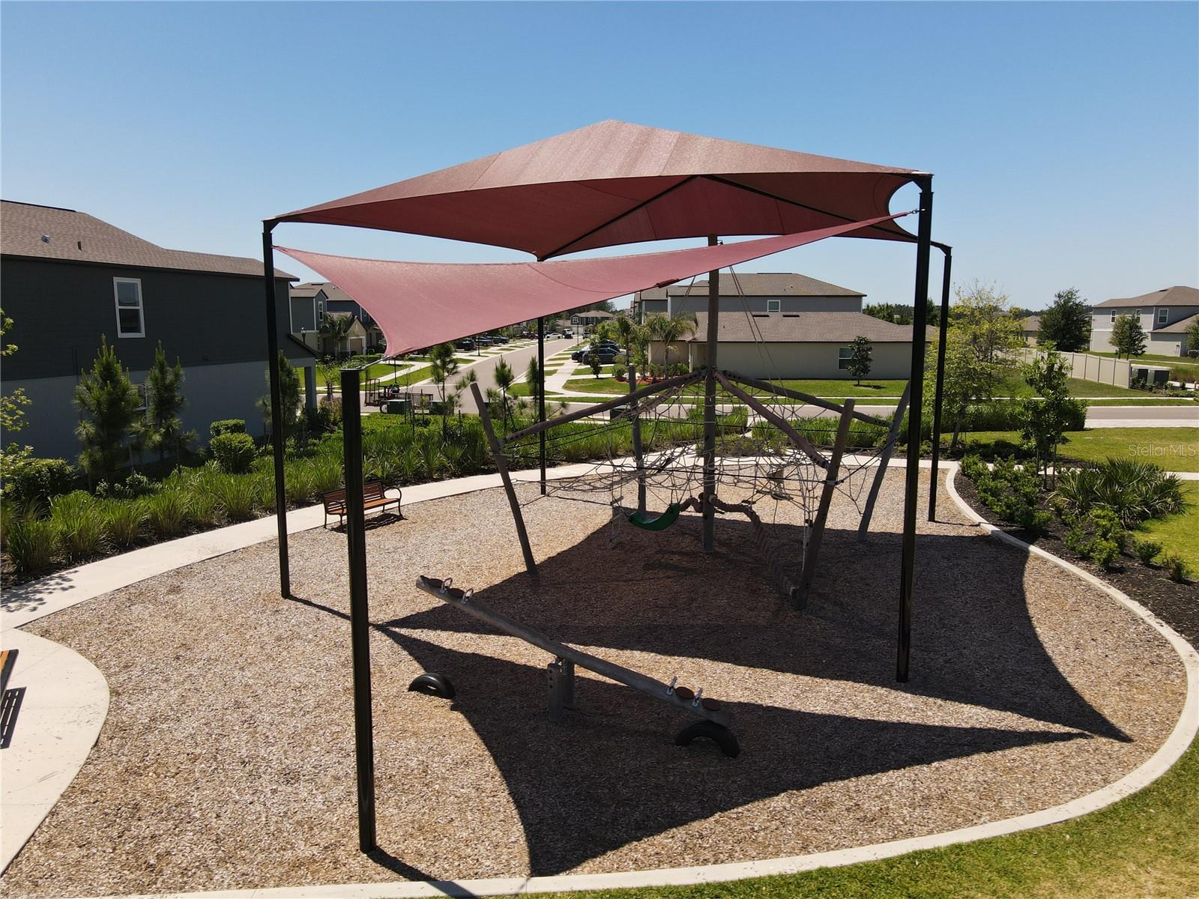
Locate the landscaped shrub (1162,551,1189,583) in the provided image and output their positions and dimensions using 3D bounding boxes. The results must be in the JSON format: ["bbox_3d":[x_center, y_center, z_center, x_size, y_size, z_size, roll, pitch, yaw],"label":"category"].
[{"bbox_3d":[9.998,2.014,14.380,0.440,0.540,0.440,6,11,35],"label":"landscaped shrub"}]

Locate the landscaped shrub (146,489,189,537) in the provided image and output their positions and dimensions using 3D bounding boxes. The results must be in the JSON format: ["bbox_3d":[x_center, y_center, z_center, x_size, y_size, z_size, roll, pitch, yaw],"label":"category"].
[{"bbox_3d":[-8.358,1.192,15.999,0.733,0.855,0.733,-4,9,-28],"label":"landscaped shrub"}]

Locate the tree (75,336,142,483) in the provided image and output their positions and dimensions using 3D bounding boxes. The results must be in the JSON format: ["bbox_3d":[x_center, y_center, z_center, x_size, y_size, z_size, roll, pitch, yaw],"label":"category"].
[{"bbox_3d":[-12.500,-0.871,21.119,1.550,4.003,1.550,0,9,0],"label":"tree"}]

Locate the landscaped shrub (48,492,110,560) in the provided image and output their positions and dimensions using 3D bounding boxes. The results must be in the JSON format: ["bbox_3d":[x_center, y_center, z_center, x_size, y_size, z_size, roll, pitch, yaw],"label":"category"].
[{"bbox_3d":[-9.024,1.291,14.322,0.871,1.146,0.871,-5,10,-32],"label":"landscaped shrub"}]

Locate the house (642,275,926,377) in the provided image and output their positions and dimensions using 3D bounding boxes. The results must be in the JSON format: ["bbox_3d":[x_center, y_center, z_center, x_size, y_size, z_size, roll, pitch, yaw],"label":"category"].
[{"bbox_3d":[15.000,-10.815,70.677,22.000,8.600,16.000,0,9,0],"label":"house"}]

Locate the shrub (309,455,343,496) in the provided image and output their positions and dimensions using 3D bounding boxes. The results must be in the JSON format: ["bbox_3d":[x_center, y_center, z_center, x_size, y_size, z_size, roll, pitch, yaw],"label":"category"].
[{"bbox_3d":[-6.891,0.675,21.142,0.928,0.941,0.928,0,9,0],"label":"shrub"}]

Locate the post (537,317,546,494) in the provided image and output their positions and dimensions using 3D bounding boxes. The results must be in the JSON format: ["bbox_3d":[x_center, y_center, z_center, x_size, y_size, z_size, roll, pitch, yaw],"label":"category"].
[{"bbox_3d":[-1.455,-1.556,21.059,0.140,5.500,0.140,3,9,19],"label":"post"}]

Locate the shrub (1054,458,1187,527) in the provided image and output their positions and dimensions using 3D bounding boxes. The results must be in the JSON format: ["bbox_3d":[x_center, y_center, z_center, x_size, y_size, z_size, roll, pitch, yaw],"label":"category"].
[{"bbox_3d":[11.462,0.897,18.342,2.615,1.353,2.223,0,9,0],"label":"shrub"}]

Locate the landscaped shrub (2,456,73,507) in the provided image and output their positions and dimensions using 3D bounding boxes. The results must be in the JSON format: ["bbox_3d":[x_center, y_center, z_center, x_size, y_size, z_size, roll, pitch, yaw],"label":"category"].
[{"bbox_3d":[-13.261,0.789,19.714,1.300,1.150,1.600,2,9,12],"label":"landscaped shrub"}]

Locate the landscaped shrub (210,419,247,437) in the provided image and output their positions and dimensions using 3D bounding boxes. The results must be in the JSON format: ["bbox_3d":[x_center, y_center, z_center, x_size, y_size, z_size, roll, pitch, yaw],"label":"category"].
[{"bbox_3d":[-12.685,-0.487,28.439,1.050,1.020,1.200,2,9,12],"label":"landscaped shrub"}]

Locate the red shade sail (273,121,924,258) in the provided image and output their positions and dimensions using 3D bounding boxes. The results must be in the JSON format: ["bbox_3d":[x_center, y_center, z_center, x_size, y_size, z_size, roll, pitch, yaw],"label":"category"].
[{"bbox_3d":[0.994,-4.338,14.118,8.928,1.500,8.458,4,9,24],"label":"red shade sail"}]

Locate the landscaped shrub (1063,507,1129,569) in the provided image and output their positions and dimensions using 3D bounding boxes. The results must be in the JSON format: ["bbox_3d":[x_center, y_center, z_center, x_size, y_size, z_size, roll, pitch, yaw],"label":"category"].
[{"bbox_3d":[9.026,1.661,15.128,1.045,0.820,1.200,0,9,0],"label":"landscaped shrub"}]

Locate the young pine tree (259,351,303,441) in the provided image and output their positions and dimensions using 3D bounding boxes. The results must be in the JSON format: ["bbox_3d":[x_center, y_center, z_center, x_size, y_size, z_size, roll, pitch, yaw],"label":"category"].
[{"bbox_3d":[-11.222,-1.738,29.094,1.500,3.350,1.450,-3,9,-21],"label":"young pine tree"}]

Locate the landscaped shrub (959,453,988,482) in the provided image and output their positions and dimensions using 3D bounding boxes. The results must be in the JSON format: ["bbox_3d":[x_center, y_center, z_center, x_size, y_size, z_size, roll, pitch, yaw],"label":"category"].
[{"bbox_3d":[10.289,0.507,22.852,0.706,0.753,0.706,0,9,0],"label":"landscaped shrub"}]

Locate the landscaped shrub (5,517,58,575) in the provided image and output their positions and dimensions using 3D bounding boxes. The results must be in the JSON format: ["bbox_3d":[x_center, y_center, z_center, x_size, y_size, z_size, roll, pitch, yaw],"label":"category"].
[{"bbox_3d":[-9.335,1.542,13.585,0.703,0.863,0.703,-6,10,-35],"label":"landscaped shrub"}]

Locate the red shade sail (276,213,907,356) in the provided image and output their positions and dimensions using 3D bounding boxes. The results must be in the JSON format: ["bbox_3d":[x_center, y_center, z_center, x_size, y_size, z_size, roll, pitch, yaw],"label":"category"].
[{"bbox_3d":[-1.457,-1.836,8.930,8.836,1.527,4.430,3,9,20],"label":"red shade sail"}]

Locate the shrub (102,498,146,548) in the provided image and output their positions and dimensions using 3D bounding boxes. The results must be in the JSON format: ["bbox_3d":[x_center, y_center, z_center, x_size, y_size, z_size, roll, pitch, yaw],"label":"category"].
[{"bbox_3d":[-8.728,1.318,15.191,0.710,0.841,0.710,-5,10,-30],"label":"shrub"}]

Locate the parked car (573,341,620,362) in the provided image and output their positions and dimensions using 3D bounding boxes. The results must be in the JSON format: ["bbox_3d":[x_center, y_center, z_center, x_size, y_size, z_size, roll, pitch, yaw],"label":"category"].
[{"bbox_3d":[-0.358,-10.517,91.464,5.100,1.800,1.920,-2,9,-12],"label":"parked car"}]

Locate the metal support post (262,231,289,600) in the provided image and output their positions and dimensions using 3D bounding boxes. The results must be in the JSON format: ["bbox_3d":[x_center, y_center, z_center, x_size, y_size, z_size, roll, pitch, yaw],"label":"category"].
[{"bbox_3d":[-4.702,-0.494,12.094,0.127,5.478,0.127,0,8,0],"label":"metal support post"}]

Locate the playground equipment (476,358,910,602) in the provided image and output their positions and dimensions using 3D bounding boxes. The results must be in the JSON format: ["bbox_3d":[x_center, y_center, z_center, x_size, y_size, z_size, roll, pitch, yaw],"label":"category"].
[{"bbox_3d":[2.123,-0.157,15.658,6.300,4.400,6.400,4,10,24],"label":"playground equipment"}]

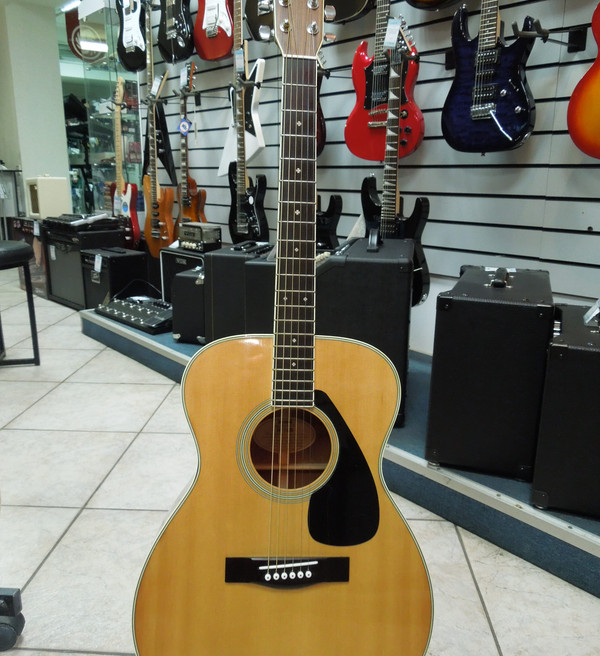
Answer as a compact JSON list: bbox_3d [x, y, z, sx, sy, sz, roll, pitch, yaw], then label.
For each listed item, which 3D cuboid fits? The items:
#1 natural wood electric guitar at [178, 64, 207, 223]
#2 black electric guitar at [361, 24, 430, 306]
[{"bbox_3d":[-0.556,-0.805,2.922,0.330,0.978,0.085,17,22,41],"label":"natural wood electric guitar"},{"bbox_3d":[0.312,-0.500,1.897,0.320,0.926,0.075,15,21,42],"label":"black electric guitar"}]

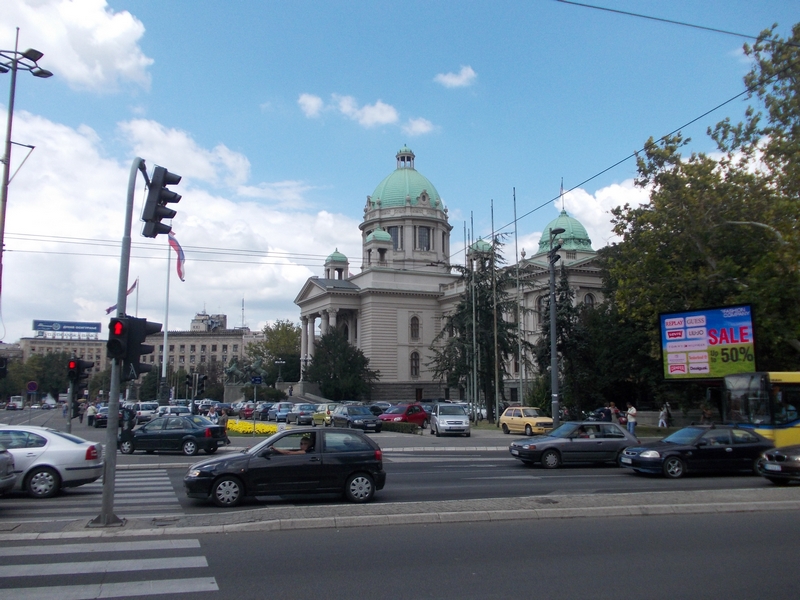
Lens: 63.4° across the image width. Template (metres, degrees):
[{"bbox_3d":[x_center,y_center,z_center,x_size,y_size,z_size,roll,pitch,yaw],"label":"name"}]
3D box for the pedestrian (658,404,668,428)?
[{"bbox_3d":[17.832,7.924,43.825,0.500,1.670,0.550,1,-9,-5],"label":"pedestrian"}]

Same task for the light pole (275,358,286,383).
[{"bbox_3d":[-19.656,11.596,106.441,1.800,4.000,1.800,3,-9,-20],"label":"light pole"}]

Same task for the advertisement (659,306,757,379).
[{"bbox_3d":[16.901,2.431,35.816,0.350,3.910,5.010,8,-12,-43],"label":"advertisement"}]

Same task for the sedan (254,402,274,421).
[{"bbox_3d":[-10.690,8.869,51.242,1.720,1.430,4.300,4,-9,-26],"label":"sedan"}]

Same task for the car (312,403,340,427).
[{"bbox_3d":[-4.461,7.330,41.029,1.580,1.470,3.550,4,-10,-23],"label":"car"}]

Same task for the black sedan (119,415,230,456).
[{"bbox_3d":[-9.064,5.326,25.644,4.250,1.520,1.740,-1,-9,11],"label":"black sedan"}]

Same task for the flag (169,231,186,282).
[{"bbox_3d":[-25.983,-5.080,75.568,2.000,6.000,0.900,0,-9,0],"label":"flag"}]

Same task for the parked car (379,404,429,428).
[{"bbox_3d":[0.237,7.094,39.142,1.660,1.440,3.850,-5,-10,33],"label":"parked car"}]

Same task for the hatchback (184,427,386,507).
[{"bbox_3d":[-2.227,3.242,12.854,3.870,1.420,1.640,3,-9,-15],"label":"hatchback"}]

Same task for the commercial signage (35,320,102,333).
[{"bbox_3d":[-165.611,13.457,322.873,29.767,4.700,0.800,4,-9,-21],"label":"commercial signage"}]

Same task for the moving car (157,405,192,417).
[{"bbox_3d":[-15.021,7.753,42.611,1.630,1.420,3.950,6,-11,-35],"label":"moving car"}]

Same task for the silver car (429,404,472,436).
[{"bbox_3d":[2.637,6.311,34.026,1.690,1.620,4.050,1,-9,-4],"label":"silver car"}]

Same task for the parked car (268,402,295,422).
[{"bbox_3d":[-9.184,8.753,50.549,1.660,1.480,3.840,4,-10,-25],"label":"parked car"}]

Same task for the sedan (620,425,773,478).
[{"bbox_3d":[8.504,4.195,18.305,4.400,1.380,1.700,1,-9,-9],"label":"sedan"}]

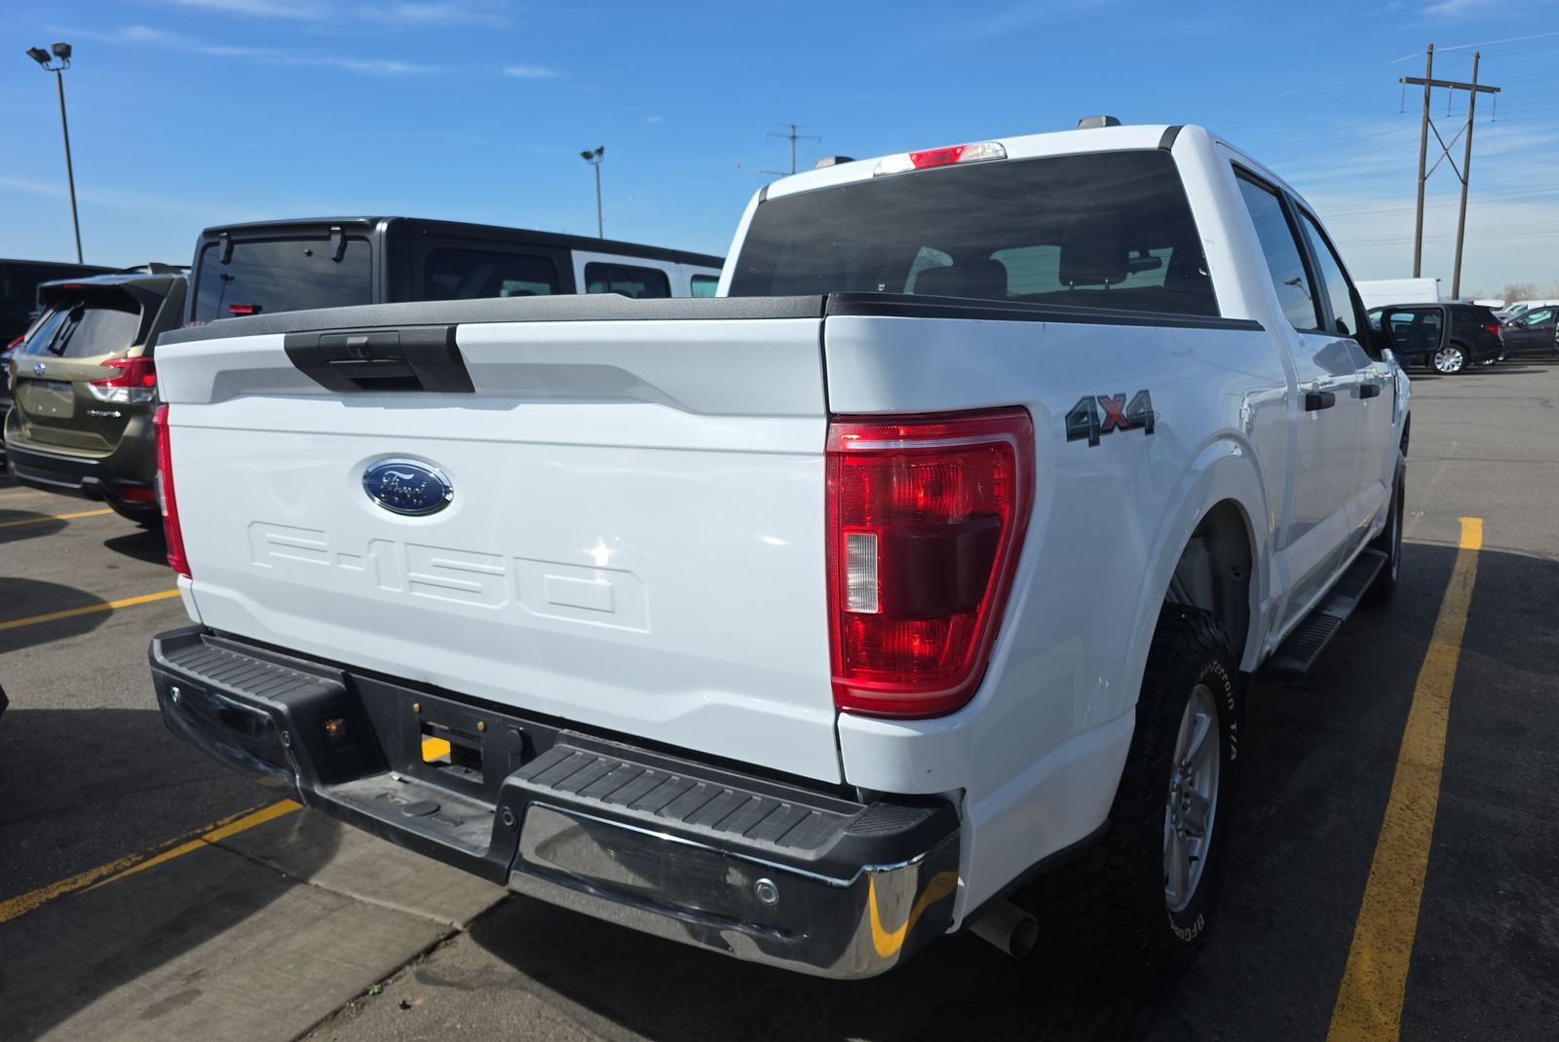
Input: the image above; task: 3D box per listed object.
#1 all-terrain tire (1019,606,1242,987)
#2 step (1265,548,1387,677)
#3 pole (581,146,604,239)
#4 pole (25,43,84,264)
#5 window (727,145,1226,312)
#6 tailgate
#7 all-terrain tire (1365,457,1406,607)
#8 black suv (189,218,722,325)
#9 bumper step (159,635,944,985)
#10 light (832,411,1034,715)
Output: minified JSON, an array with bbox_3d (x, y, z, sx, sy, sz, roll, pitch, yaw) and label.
[{"bbox_3d":[0.779,0.562,2.237,0.275,0.800,0.800,5,11,35],"label":"all-terrain tire"},{"bbox_3d":[2.007,0.323,3.774,0.170,0.080,2.000,5,10,35],"label":"step"},{"bbox_3d":[-7.237,-10.378,41.882,1.000,9.100,0.700,-3,10,-9],"label":"pole"},{"bbox_3d":[-18.190,-7.502,26.726,1.100,9.100,0.800,-8,12,-33],"label":"pole"},{"bbox_3d":[0.453,-0.798,3.103,1.640,0.510,0.090,5,-2,35],"label":"window"},{"bbox_3d":[-0.583,-0.035,1.741,1.650,0.632,0.120,5,10,35],"label":"tailgate"},{"bbox_3d":[2.932,0.028,5.192,0.275,0.800,0.800,5,11,35],"label":"all-terrain tire"},{"bbox_3d":[-0.816,-0.630,6.188,1.880,1.860,4.750,5,12,34],"label":"black suv"},{"bbox_3d":[-0.583,0.396,1.791,1.940,0.240,0.250,5,10,35],"label":"bumper step"},{"bbox_3d":[0.188,0.046,1.260,0.190,0.390,0.200,5,10,35],"label":"light"}]

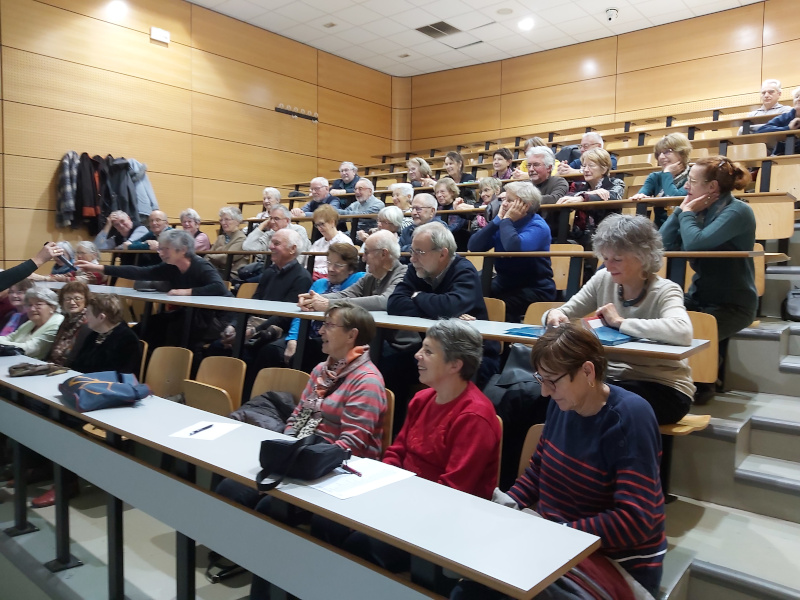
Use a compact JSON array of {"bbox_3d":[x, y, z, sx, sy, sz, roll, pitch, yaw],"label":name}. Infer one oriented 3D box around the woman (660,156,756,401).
[{"bbox_3d":[1.621,-0.136,3.192,0.620,1.236,0.470,0,4,-10],"label":"woman"}]

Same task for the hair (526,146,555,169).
[{"bbox_3d":[1.131,-1.139,4.839,0.220,0.190,0.190,-3,5,-44],"label":"hair"}]

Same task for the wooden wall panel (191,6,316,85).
[{"bbox_3d":[-2.189,-3.922,9.406,0.040,0.593,2.349,4,5,40],"label":"wooden wall panel"}]

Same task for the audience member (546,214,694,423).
[{"bbox_3d":[0.983,0.272,2.550,0.540,1.256,0.730,5,5,44],"label":"audience member"}]

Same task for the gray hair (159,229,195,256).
[{"bbox_3d":[-1.628,-0.411,4.376,0.230,0.210,0.190,-2,5,-32],"label":"gray hair"}]

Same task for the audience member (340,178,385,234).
[{"bbox_3d":[-0.409,-0.657,6.123,0.530,1.159,0.690,5,6,43],"label":"audience member"}]

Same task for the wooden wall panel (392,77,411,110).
[{"bbox_3d":[0.027,-4.060,11.796,0.400,0.610,0.090,0,4,-6],"label":"wooden wall panel"}]

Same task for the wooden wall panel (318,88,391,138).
[{"bbox_3d":[-0.808,-3.410,11.077,0.040,0.606,1.930,4,5,40],"label":"wooden wall panel"}]

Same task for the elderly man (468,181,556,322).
[{"bbox_3d":[0.779,-0.160,3.905,0.730,1.208,0.500,-3,6,-45],"label":"elderly man"}]

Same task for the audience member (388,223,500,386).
[{"bbox_3d":[0.211,0.217,3.045,0.720,1.209,0.550,-2,6,-38],"label":"audience member"}]

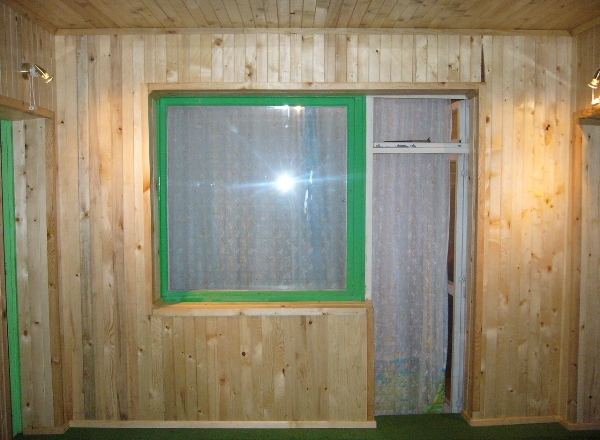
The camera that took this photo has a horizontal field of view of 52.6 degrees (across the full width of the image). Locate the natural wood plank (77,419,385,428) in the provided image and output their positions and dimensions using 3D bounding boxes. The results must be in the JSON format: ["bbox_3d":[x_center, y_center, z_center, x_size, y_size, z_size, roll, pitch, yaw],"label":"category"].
[{"bbox_3d":[-0.501,1.337,3.978,2.003,0.045,0.022,0,3,0],"label":"natural wood plank"}]

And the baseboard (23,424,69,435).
[{"bbox_3d":[-1.621,1.339,3.907,0.279,0.045,0.100,0,3,0],"label":"baseboard"}]

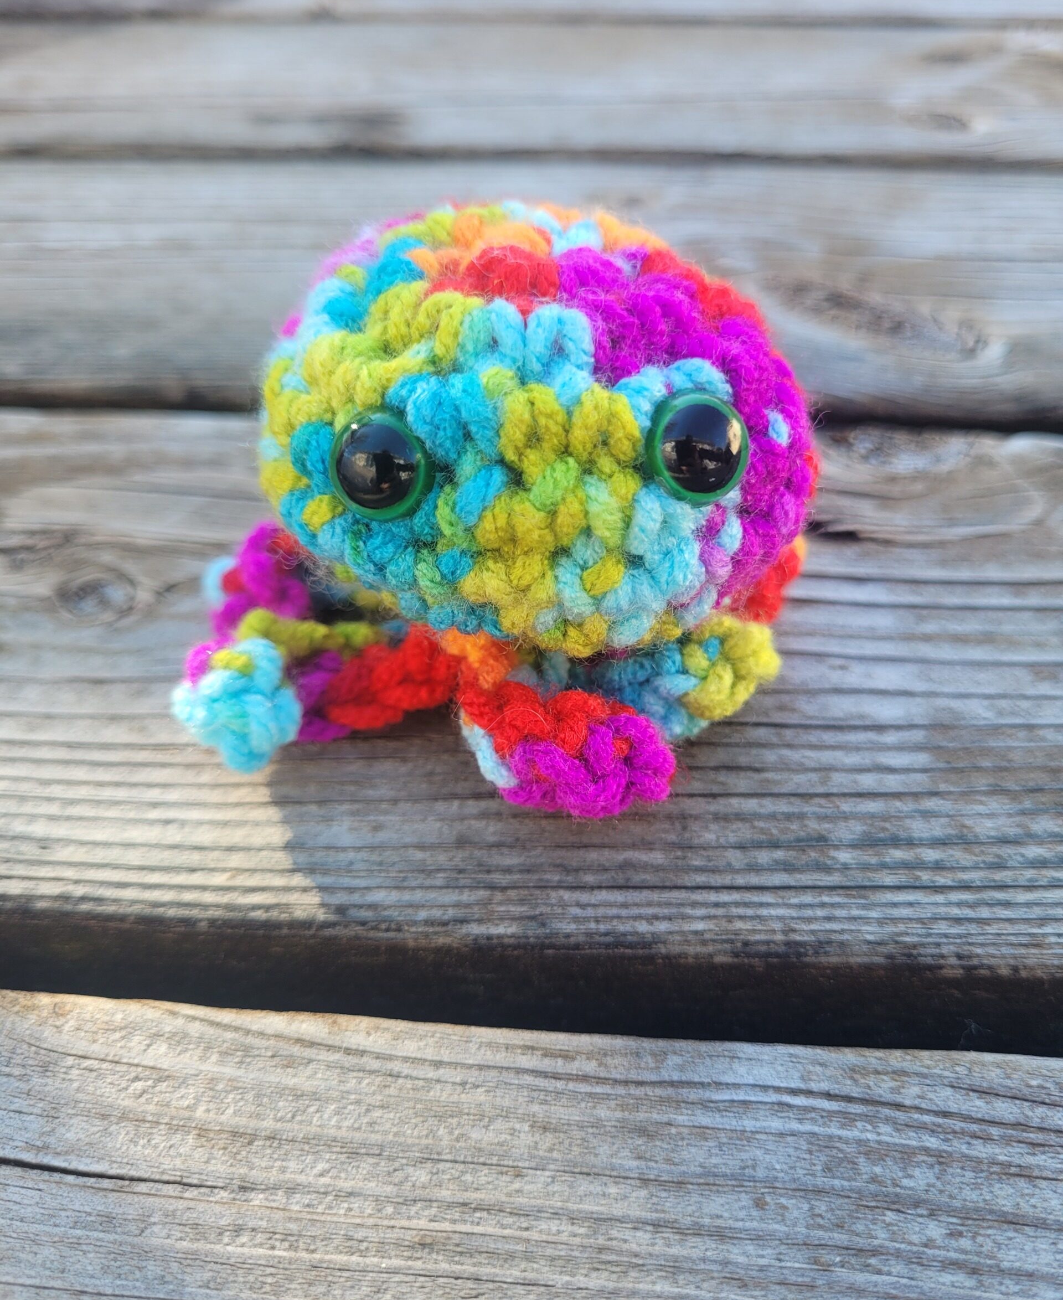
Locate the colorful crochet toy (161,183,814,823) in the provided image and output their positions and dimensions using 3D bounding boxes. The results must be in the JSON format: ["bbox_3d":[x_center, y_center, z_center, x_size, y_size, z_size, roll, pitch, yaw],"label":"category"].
[{"bbox_3d":[-0.005,-0.030,0.169,0.105,0.074,0.083,0,46,1],"label":"colorful crochet toy"}]

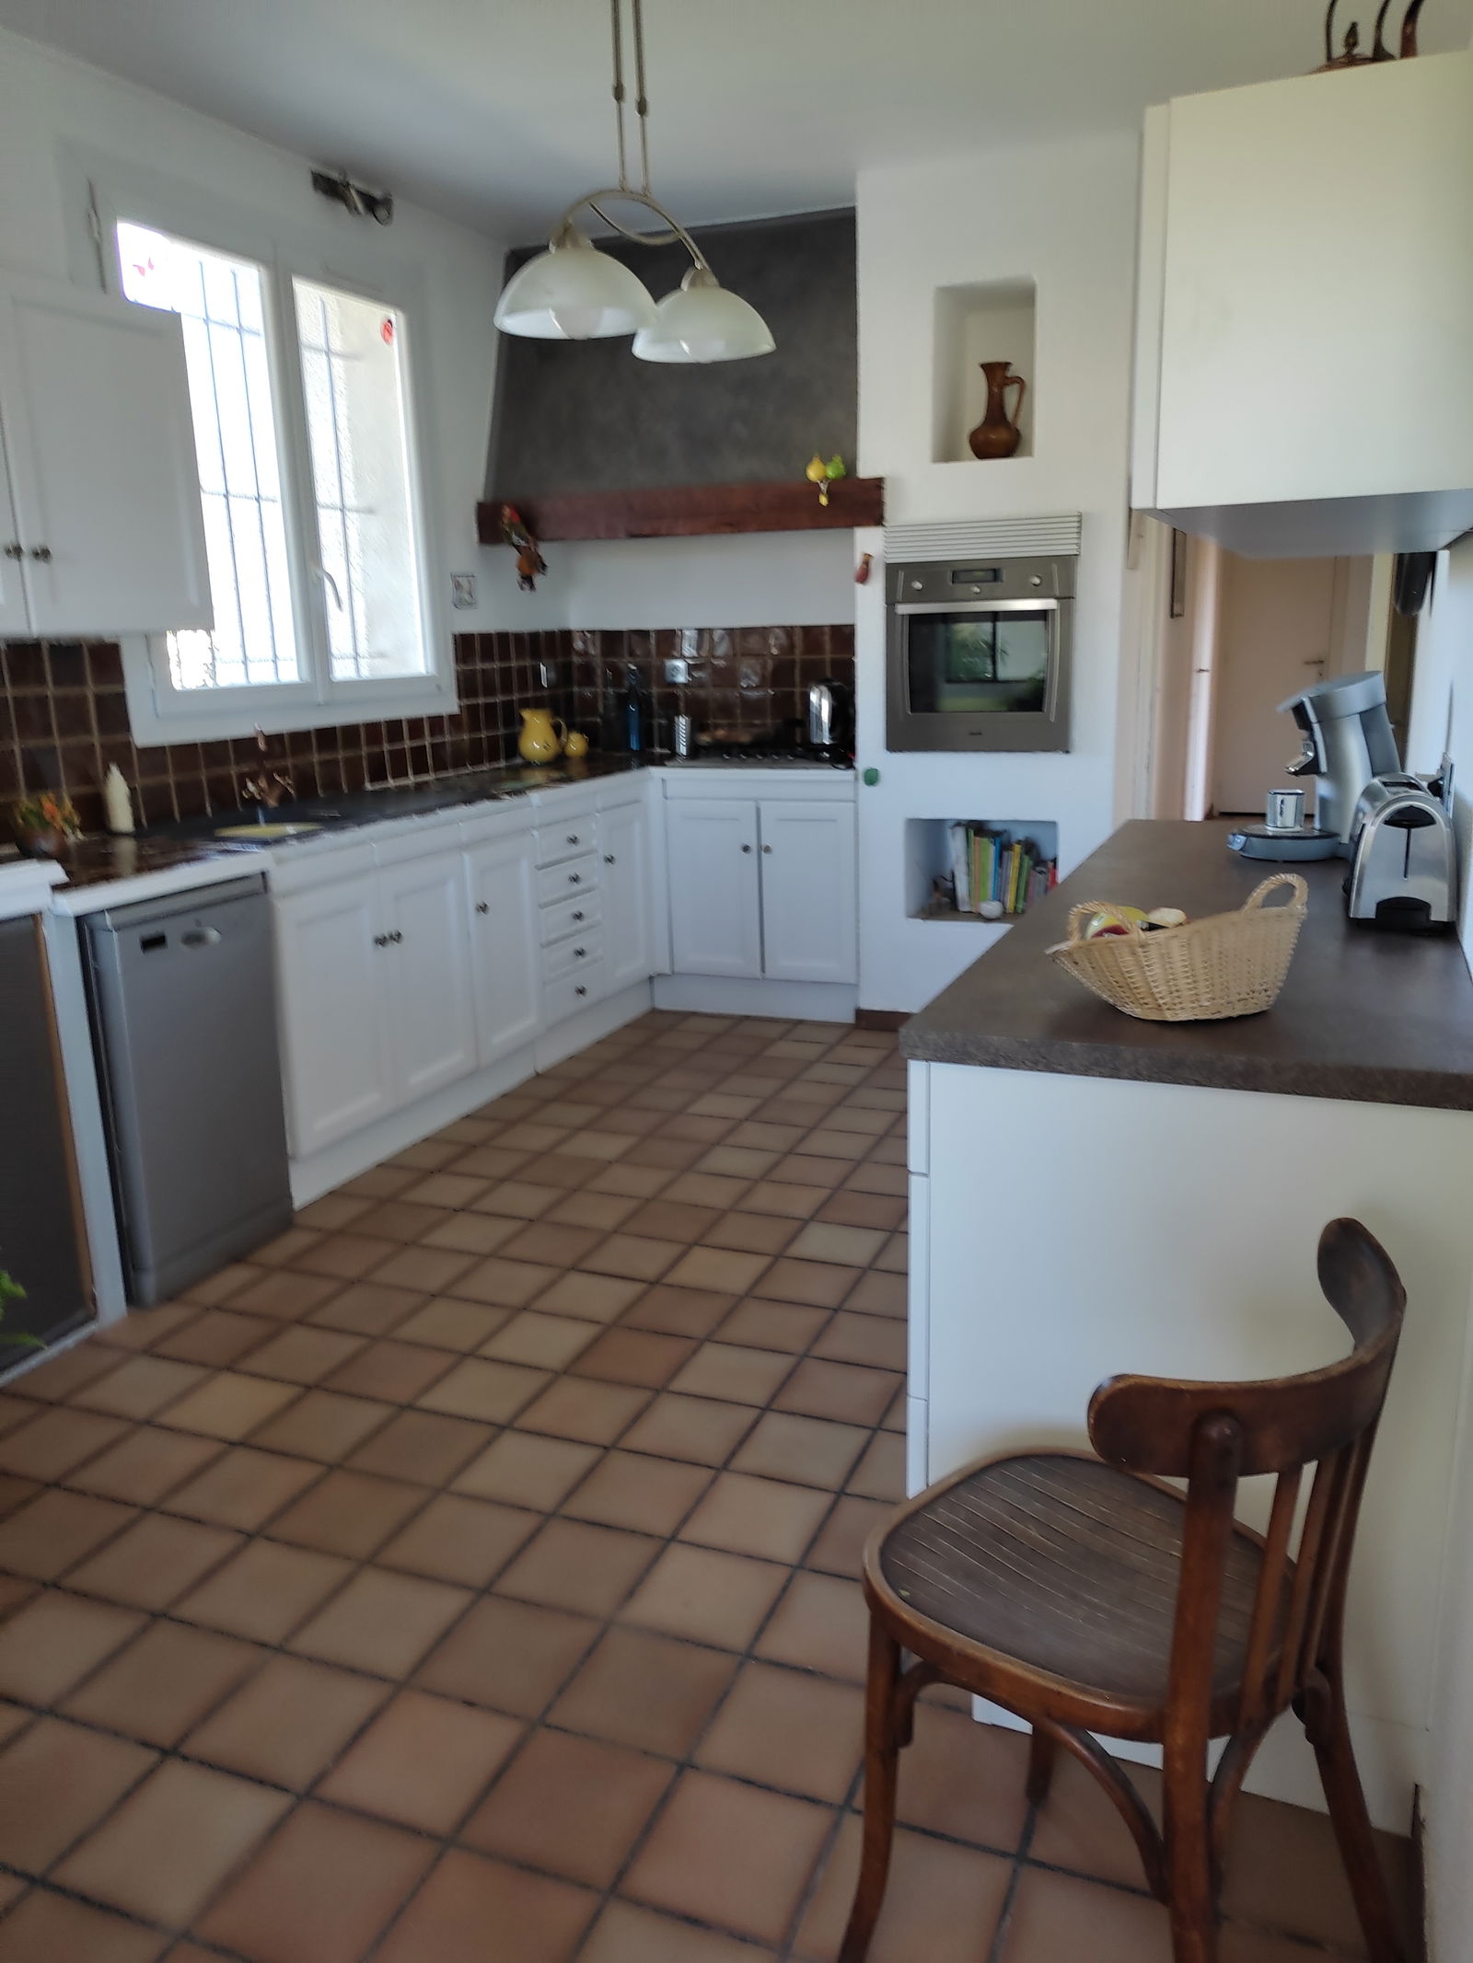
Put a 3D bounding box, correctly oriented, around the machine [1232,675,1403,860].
[{"bbox_3d":[1.137,-0.420,2.764,0.320,0.347,0.215,1,13,10],"label":"machine"}]

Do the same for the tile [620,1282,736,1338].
[{"bbox_3d":[-0.120,0.697,2.986,0.193,0.015,0.191,4,15,19],"label":"tile"}]

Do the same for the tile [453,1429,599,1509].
[{"bbox_3d":[-0.341,0.801,2.322,0.189,0.012,0.189,3,14,22],"label":"tile"}]

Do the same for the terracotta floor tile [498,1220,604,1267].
[{"bbox_3d":[-0.417,0.619,3.297,0.198,0.015,0.198,4,14,22],"label":"terracotta floor tile"}]

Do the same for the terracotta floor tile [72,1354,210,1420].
[{"bbox_3d":[-1.101,0.754,2.628,0.189,0.012,0.189,3,14,22],"label":"terracotta floor tile"}]

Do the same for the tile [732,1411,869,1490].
[{"bbox_3d":[0.108,0.780,2.354,0.189,0.012,0.189,3,14,22],"label":"tile"}]

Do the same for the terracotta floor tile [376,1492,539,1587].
[{"bbox_3d":[-0.418,0.845,2.141,0.189,0.012,0.189,3,14,22],"label":"terracotta floor tile"}]

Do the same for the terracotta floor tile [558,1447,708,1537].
[{"bbox_3d":[-0.160,0.840,2.318,0.193,0.012,0.193,4,14,22],"label":"terracotta floor tile"}]

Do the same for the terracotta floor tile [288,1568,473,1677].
[{"bbox_3d":[-0.515,0.939,2.073,0.193,0.015,0.191,4,15,19],"label":"terracotta floor tile"}]

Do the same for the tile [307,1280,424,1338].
[{"bbox_3d":[-0.761,0.677,2.916,0.189,0.012,0.189,3,14,22],"label":"tile"}]

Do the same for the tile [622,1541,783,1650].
[{"bbox_3d":[-0.045,0.918,2.109,0.193,0.015,0.191,4,15,19],"label":"tile"}]

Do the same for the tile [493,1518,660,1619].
[{"bbox_3d":[-0.234,0.886,2.137,0.198,0.015,0.198,4,14,22],"label":"tile"}]

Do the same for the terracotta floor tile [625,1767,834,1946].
[{"bbox_3d":[-0.004,0.964,1.566,0.189,0.012,0.189,3,14,22],"label":"terracotta floor tile"}]

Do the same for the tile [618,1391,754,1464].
[{"bbox_3d":[-0.083,0.793,2.506,0.193,0.012,0.193,4,14,22],"label":"tile"}]

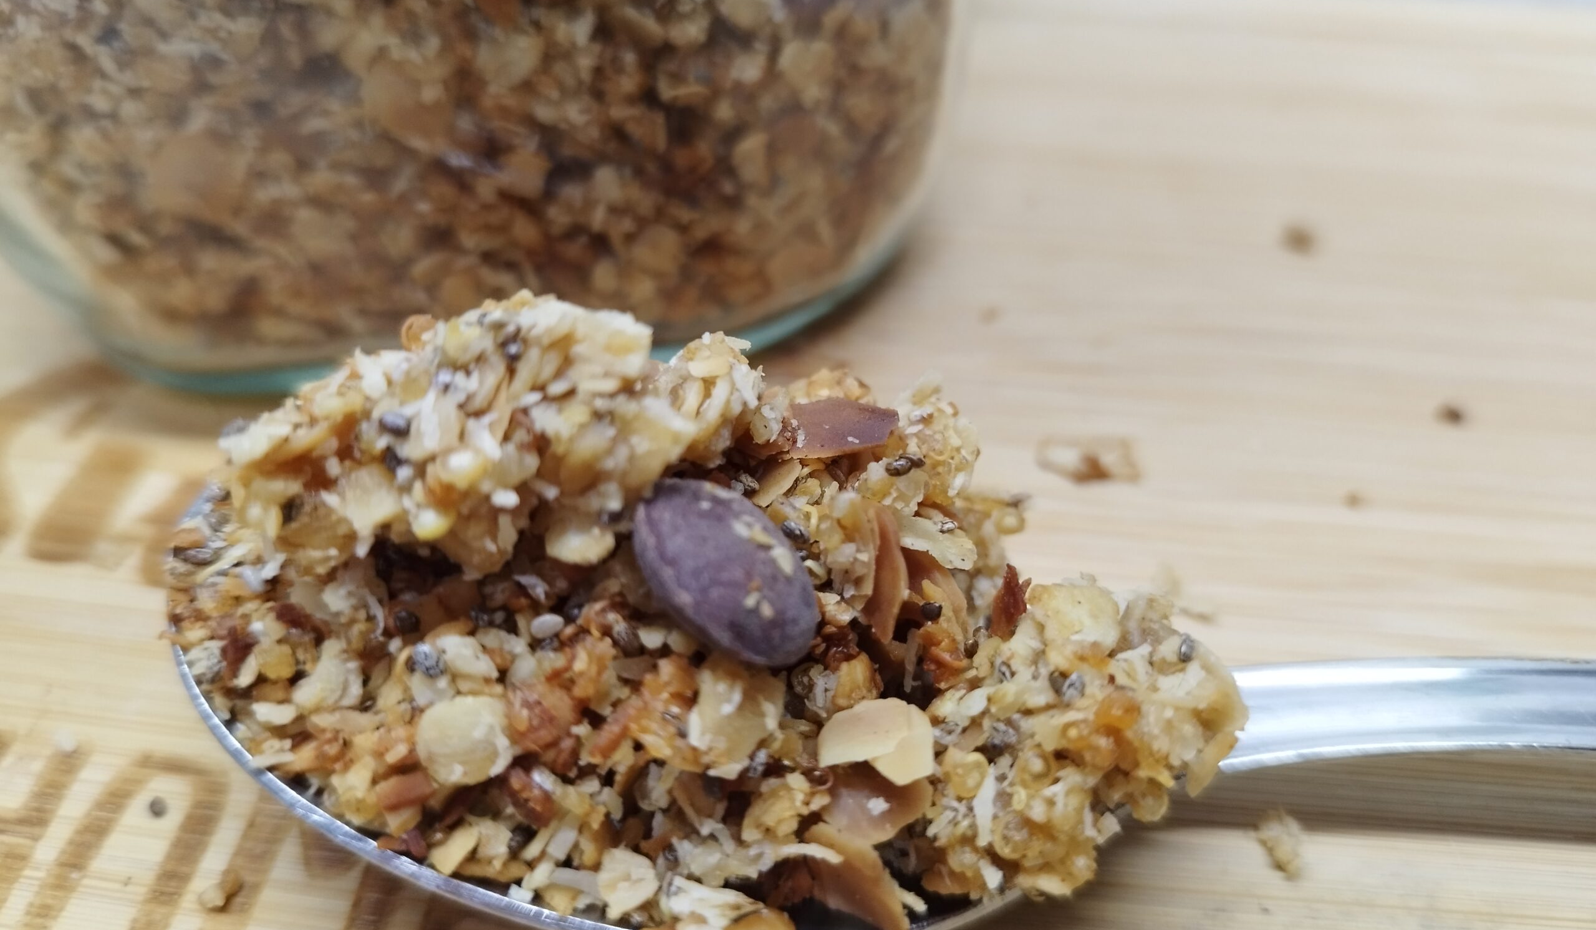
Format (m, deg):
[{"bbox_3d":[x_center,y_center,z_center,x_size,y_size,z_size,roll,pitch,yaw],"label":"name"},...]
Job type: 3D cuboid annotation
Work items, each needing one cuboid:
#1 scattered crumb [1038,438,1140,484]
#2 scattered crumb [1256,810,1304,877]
[{"bbox_3d":[0.029,0.000,0.109,0.009,0.002,0.005,2,38,-1],"label":"scattered crumb"},{"bbox_3d":[0.033,0.026,0.075,0.002,0.002,0.004,-1,38,-5],"label":"scattered crumb"}]

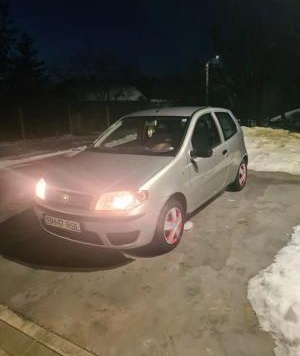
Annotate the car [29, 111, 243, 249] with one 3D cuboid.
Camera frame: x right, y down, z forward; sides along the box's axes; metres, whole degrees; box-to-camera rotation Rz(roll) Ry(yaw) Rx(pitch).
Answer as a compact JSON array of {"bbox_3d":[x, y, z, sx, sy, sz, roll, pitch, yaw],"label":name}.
[{"bbox_3d":[0.207,-0.265,4.385,1.690,1.480,3.840,7,16,33],"label":"car"}]

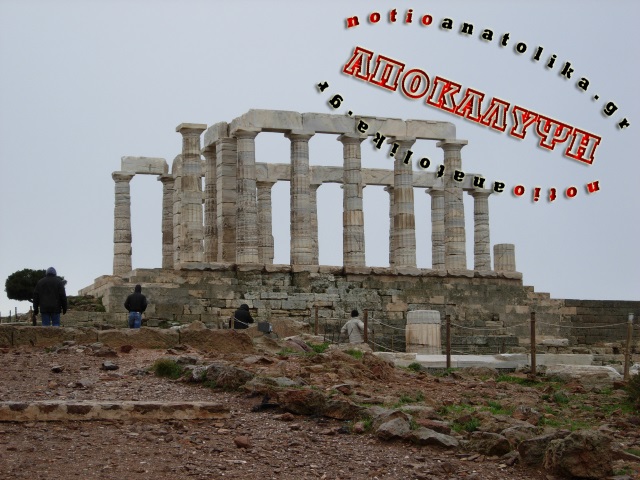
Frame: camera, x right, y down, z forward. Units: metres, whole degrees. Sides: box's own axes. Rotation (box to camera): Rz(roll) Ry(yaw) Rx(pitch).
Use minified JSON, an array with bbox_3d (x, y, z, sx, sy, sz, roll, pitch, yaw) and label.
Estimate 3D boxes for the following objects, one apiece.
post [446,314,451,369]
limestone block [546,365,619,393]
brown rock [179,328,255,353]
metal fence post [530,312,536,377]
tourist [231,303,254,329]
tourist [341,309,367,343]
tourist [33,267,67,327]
[{"bbox_3d":[2.397,1.897,30.700,0.065,1.010,0.065,-1,-8,0],"label":"post"},{"bbox_3d":[3.964,2.080,24.800,1.120,0.370,0.600,-2,-8,8],"label":"limestone block"},{"bbox_3d":[-1.912,1.857,30.400,1.380,0.420,0.600,0,-6,-3],"label":"brown rock"},{"bbox_3d":[3.451,1.686,26.600,0.065,1.010,0.065,-1,-8,0],"label":"metal fence post"},{"bbox_3d":[-1.965,2.455,41.884,0.580,1.660,0.460,-6,-9,30],"label":"tourist"},{"bbox_3d":[0.894,2.638,41.880,0.680,1.720,0.450,-1,-8,2],"label":"tourist"},{"bbox_3d":[-5.444,1.436,33.076,0.660,1.780,0.420,0,-8,-3],"label":"tourist"}]

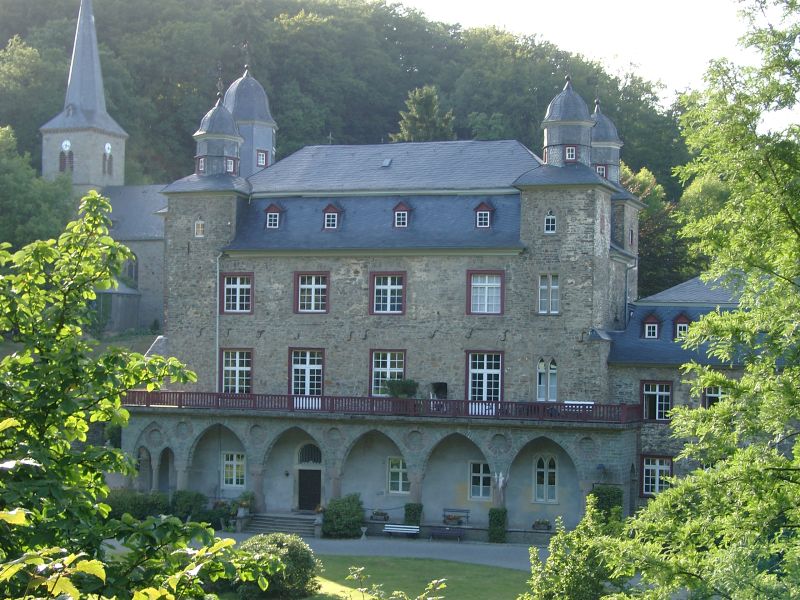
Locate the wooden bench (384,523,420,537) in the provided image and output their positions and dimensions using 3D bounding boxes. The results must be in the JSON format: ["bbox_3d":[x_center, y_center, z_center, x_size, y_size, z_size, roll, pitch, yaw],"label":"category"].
[{"bbox_3d":[0.071,12.197,78.063,1.971,0.780,0.600,0,-1,17],"label":"wooden bench"}]

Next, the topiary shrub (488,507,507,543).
[{"bbox_3d":[5.140,11.922,78.120,0.800,1.867,0.700,0,-1,19],"label":"topiary shrub"}]

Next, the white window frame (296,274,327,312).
[{"bbox_3d":[-4.676,-0.314,79.264,1.651,2.000,0.150,0,-2,19],"label":"white window frame"}]

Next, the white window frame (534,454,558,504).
[{"bbox_3d":[7.776,9.557,78.972,1.177,2.504,0.150,0,-1,17],"label":"white window frame"}]

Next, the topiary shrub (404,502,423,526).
[{"bbox_3d":[0.715,11.923,79.616,0.800,1.966,0.700,0,-1,19],"label":"topiary shrub"}]

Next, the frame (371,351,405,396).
[{"bbox_3d":[-0.630,4.103,81.679,1.831,2.406,0.150,0,-1,17],"label":"frame"}]

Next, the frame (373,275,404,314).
[{"bbox_3d":[-0.618,-0.268,77.850,1.649,1.990,0.150,0,-2,19],"label":"frame"}]

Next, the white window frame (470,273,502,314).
[{"bbox_3d":[4.425,-0.316,76.096,1.623,2.043,0.150,0,-2,19],"label":"white window frame"}]

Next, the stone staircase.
[{"bbox_3d":[-6.483,12.601,82.534,4.420,0.870,1.450,0,-1,19],"label":"stone staircase"}]

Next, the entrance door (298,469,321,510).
[{"bbox_3d":[-4.809,10.153,79.038,1.271,2.183,0.150,0,-2,19],"label":"entrance door"}]

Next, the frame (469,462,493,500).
[{"bbox_3d":[4.474,9.964,81.196,1.422,2.080,0.150,0,-1,19],"label":"frame"}]

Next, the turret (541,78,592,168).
[{"bbox_3d":[8.727,-9.247,76.835,2.750,4.798,2.750,0,-2,19],"label":"turret"}]

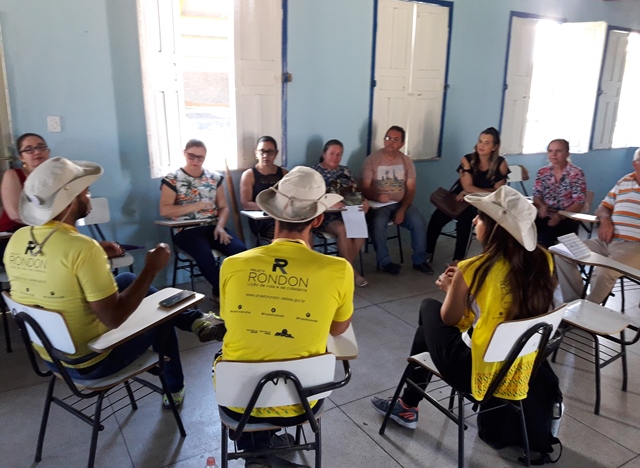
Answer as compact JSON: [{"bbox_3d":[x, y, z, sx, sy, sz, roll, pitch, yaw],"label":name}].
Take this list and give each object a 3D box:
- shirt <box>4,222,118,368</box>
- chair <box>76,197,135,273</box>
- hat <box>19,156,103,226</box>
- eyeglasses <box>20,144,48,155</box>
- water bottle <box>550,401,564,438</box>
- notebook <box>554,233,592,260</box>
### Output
[{"bbox_3d":[-1.066,0.267,2.133,0.470,0.580,0.320,9,17,27],"label":"shirt"},{"bbox_3d":[-1.635,0.195,3.692,0.550,0.790,0.610,-9,18,-35],"label":"chair"},{"bbox_3d":[-1.002,-0.172,2.016,0.290,0.160,0.360,12,48,35],"label":"hat"},{"bbox_3d":[-1.708,-0.501,3.045,0.135,0.045,0.140,12,25,36],"label":"eyeglasses"},{"bbox_3d":[1.127,0.863,2.459,0.062,0.200,0.062,1,15,0],"label":"water bottle"},{"bbox_3d":[1.489,0.071,3.036,0.190,0.050,0.200,-10,40,-37],"label":"notebook"}]

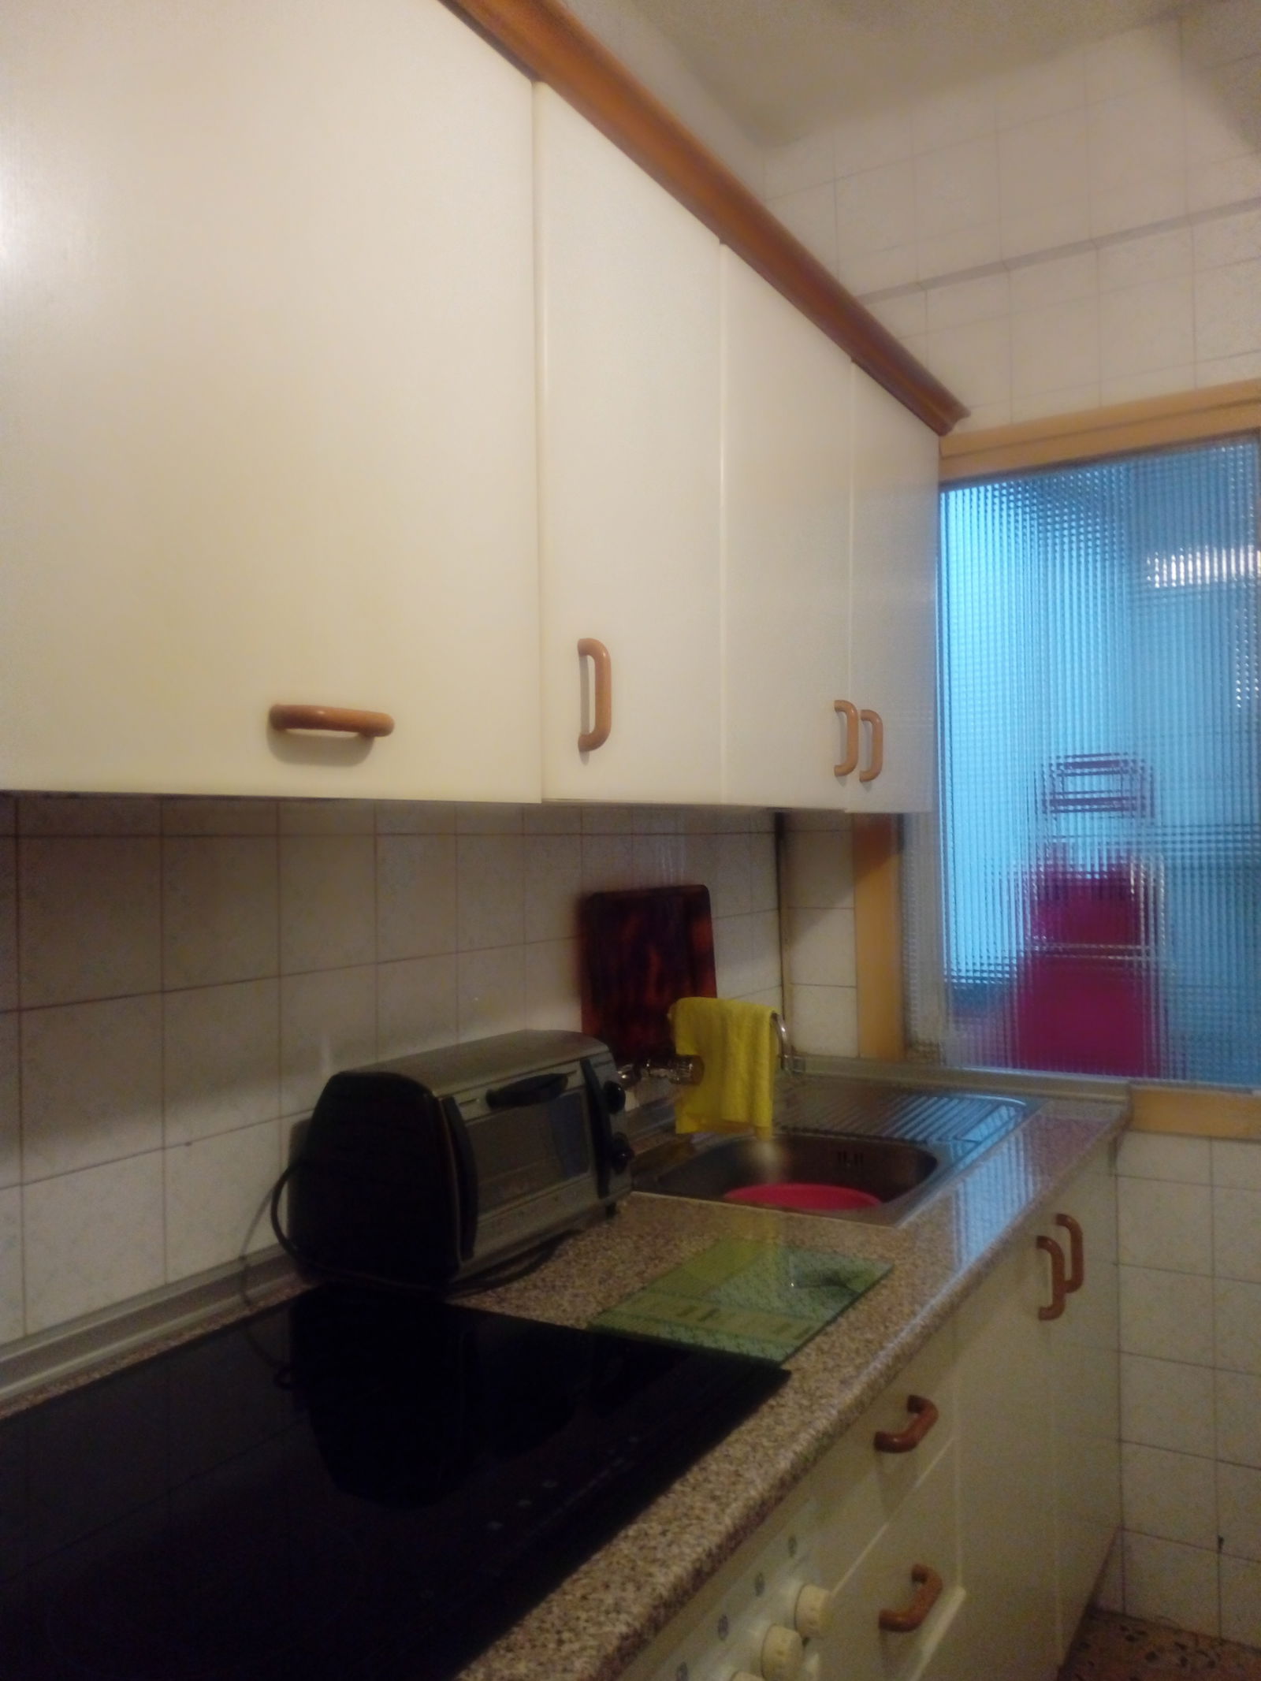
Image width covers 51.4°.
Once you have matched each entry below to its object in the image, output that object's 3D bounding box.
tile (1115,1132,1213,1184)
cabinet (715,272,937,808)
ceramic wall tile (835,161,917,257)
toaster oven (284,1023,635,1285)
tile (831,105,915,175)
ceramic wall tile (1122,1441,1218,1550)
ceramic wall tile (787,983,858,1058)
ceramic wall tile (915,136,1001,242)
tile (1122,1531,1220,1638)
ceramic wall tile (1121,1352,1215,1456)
[{"bbox_3d":[0.903,0.537,2.220,0.151,0.079,0.010,-1,0,30],"label":"tile"},{"bbox_3d":[0.197,-0.393,2.086,0.329,0.698,0.898,-1,0,30],"label":"cabinet"},{"bbox_3d":[0.450,-1.152,2.400,0.150,0.150,0.010,-1,0,31],"label":"ceramic wall tile"},{"bbox_3d":[-0.179,0.353,1.495,0.220,0.222,0.346,-1,0,30],"label":"toaster oven"},{"bbox_3d":[0.448,-1.276,2.401,0.150,0.097,0.010,-1,0,31],"label":"tile"},{"bbox_3d":[0.912,1.105,2.218,0.151,0.151,0.010,-1,0,30],"label":"ceramic wall tile"},{"bbox_3d":[0.372,0.353,2.509,0.150,0.144,0.010,-1,0,31],"label":"ceramic wall tile"},{"bbox_3d":[0.580,-1.154,2.322,0.150,0.150,0.010,-1,0,31],"label":"ceramic wall tile"},{"bbox_3d":[0.915,1.252,2.218,0.151,0.143,0.010,-1,0,30],"label":"tile"},{"bbox_3d":[0.900,0.945,2.196,0.150,0.150,0.010,-1,0,31],"label":"ceramic wall tile"}]

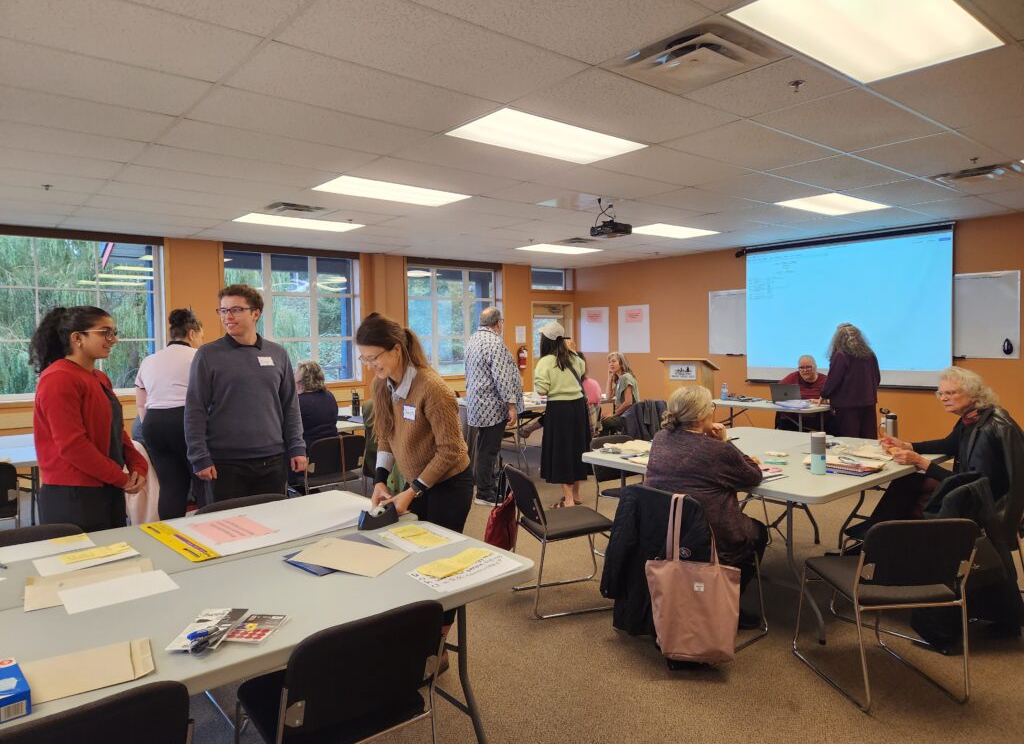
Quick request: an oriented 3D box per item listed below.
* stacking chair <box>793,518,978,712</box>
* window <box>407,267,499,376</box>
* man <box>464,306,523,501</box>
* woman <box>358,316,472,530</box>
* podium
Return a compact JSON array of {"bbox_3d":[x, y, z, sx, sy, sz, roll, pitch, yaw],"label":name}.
[{"bbox_3d":[1.569,0.931,2.913,0.480,0.775,0.560,-1,3,-7],"label":"stacking chair"},{"bbox_3d":[-0.874,-0.776,10.477,1.780,1.660,0.140,-4,4,-40],"label":"window"},{"bbox_3d":[-0.201,0.287,6.146,0.400,1.760,0.520,-4,4,-40],"label":"man"},{"bbox_3d":[-0.423,0.537,2.977,0.530,1.580,0.480,-3,4,-38],"label":"woman"},{"bbox_3d":[2.157,0.412,8.367,0.480,1.190,0.650,-4,4,-44],"label":"podium"}]

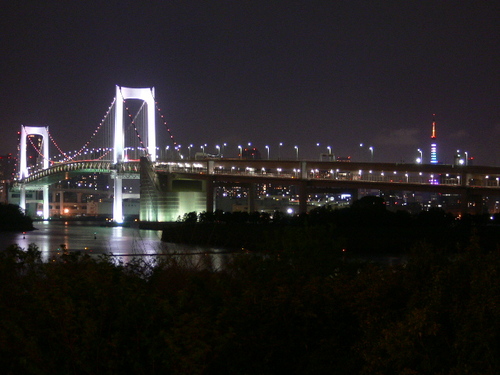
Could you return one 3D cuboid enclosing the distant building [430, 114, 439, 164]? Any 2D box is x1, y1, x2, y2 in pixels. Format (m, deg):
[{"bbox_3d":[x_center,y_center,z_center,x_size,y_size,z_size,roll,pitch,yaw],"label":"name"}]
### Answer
[{"bbox_3d":[650.000,-91.300,4280.000,90.000,333.000,90.000,0,-1,9],"label":"distant building"}]

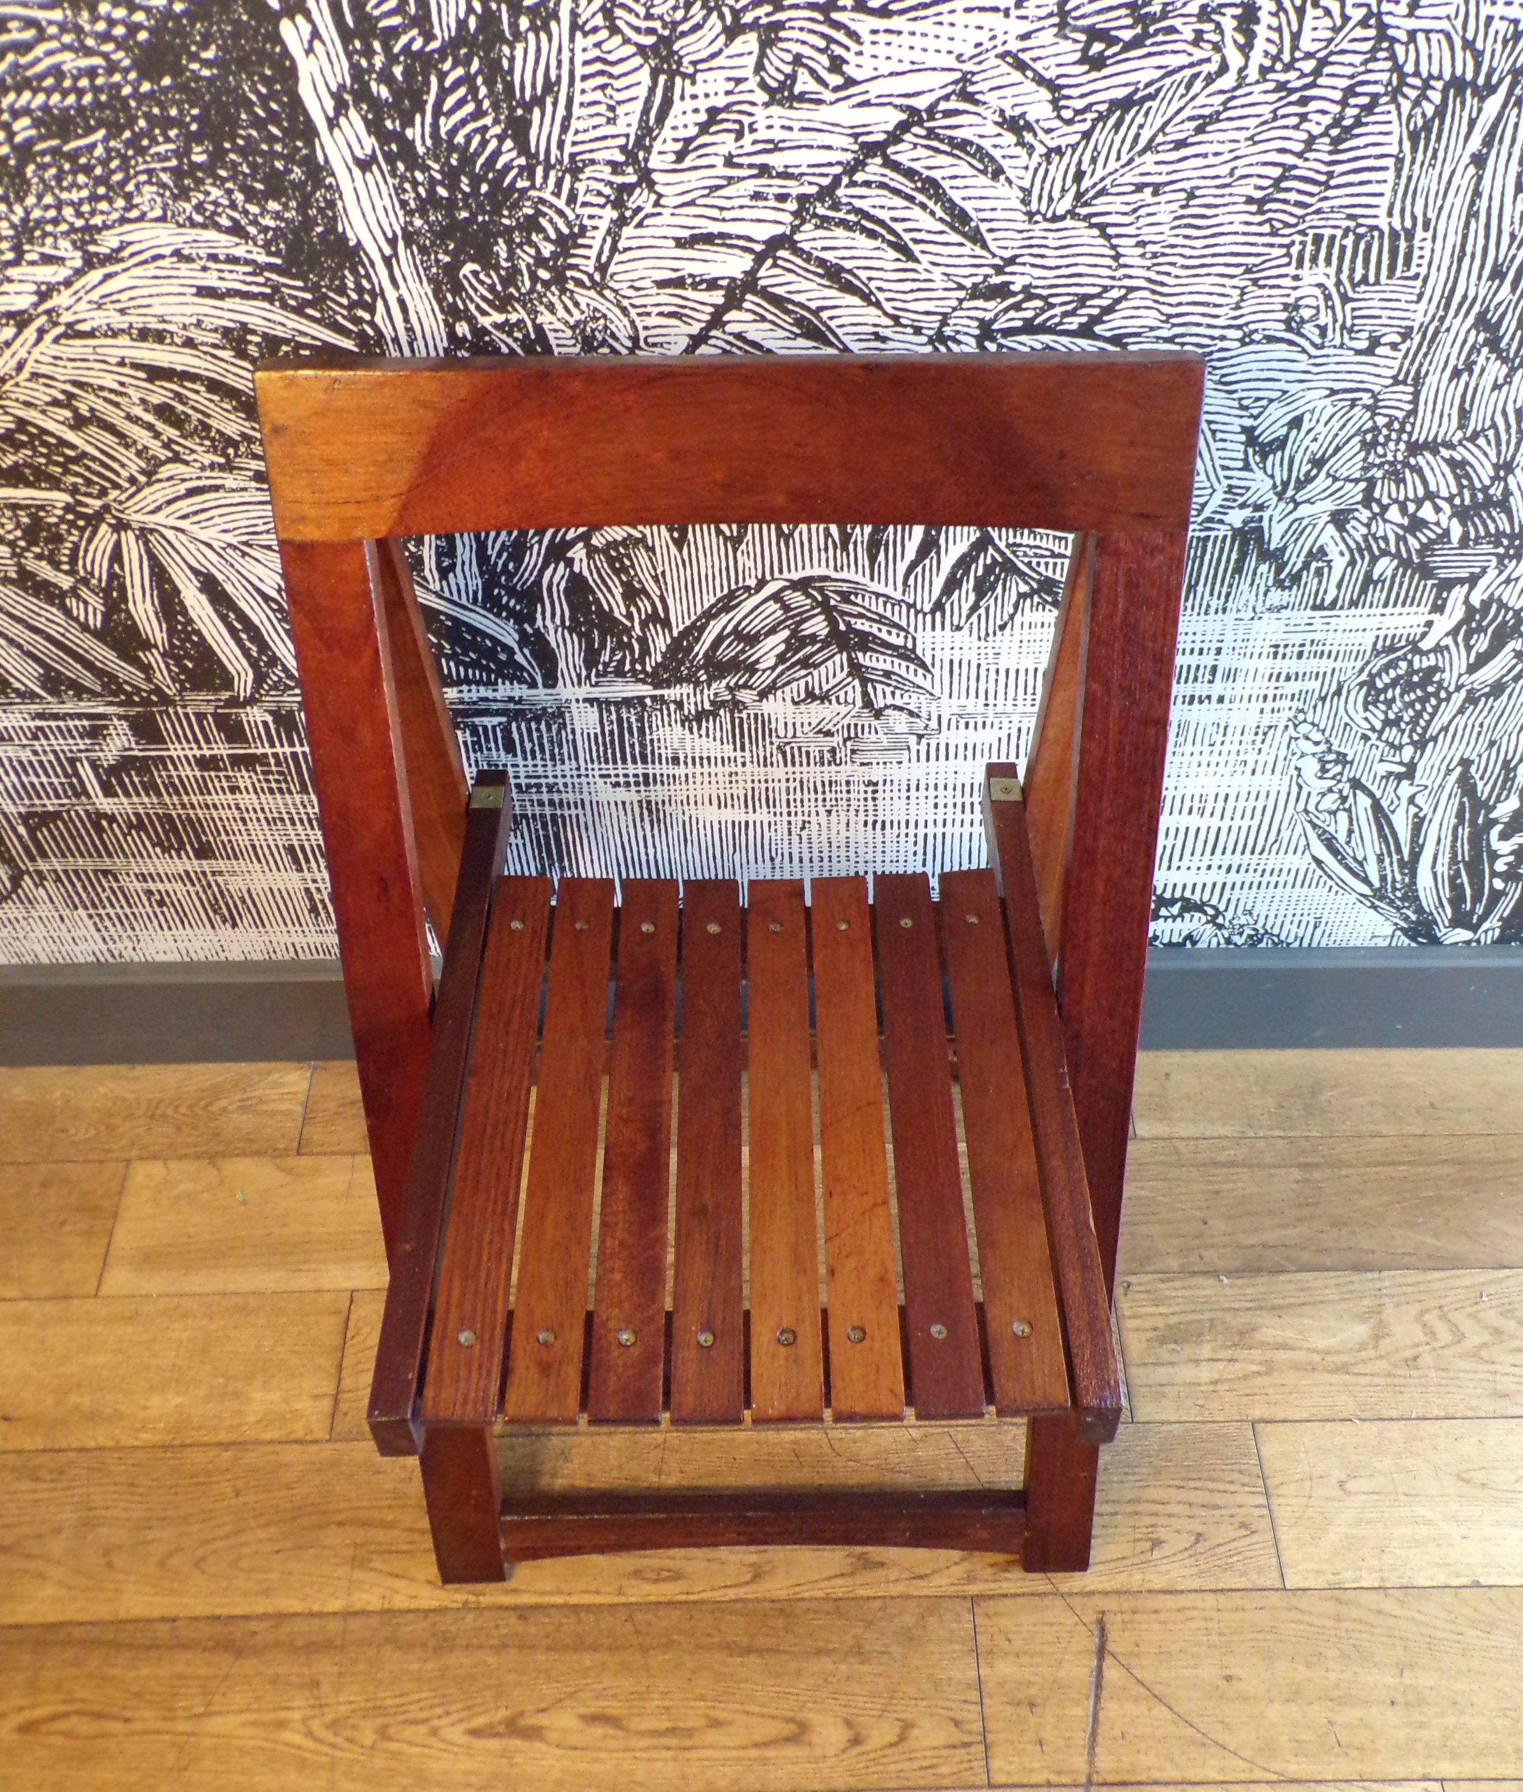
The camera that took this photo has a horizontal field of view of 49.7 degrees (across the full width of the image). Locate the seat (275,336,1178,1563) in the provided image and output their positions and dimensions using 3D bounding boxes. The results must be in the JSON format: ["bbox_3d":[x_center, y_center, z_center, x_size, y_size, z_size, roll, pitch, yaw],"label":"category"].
[{"bbox_3d":[-0.006,0.105,0.977,0.457,0.739,0.460,-2,53,-2],"label":"seat"}]

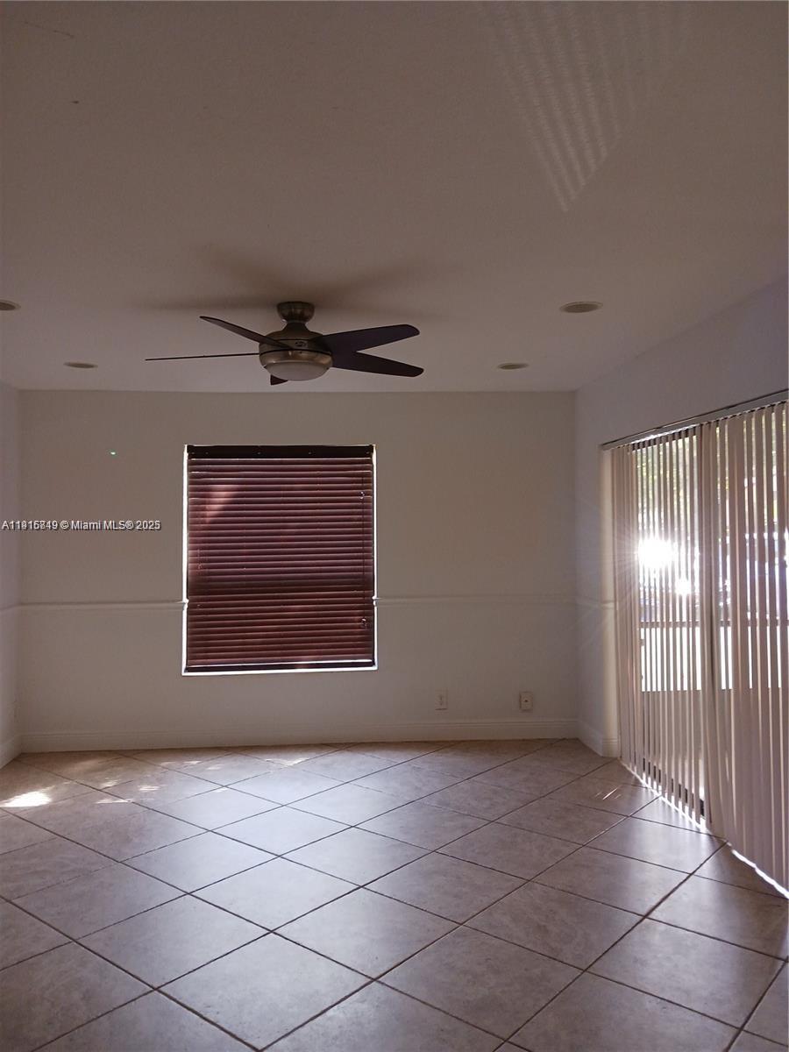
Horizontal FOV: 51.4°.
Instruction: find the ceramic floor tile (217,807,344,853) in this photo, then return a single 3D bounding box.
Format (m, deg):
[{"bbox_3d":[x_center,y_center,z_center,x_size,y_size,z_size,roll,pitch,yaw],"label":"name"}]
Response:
[{"bbox_3d":[-0.554,1.517,4.095,0.500,0.010,0.500,-1,-1,40],"label":"ceramic floor tile"}]

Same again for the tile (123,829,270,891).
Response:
[{"bbox_3d":[-0.875,1.513,3.707,0.500,0.010,0.500,-1,-1,40],"label":"tile"}]

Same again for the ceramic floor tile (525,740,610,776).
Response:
[{"bbox_3d":[1.114,1.527,5.327,0.500,0.010,0.500,-1,-1,40],"label":"ceramic floor tile"}]

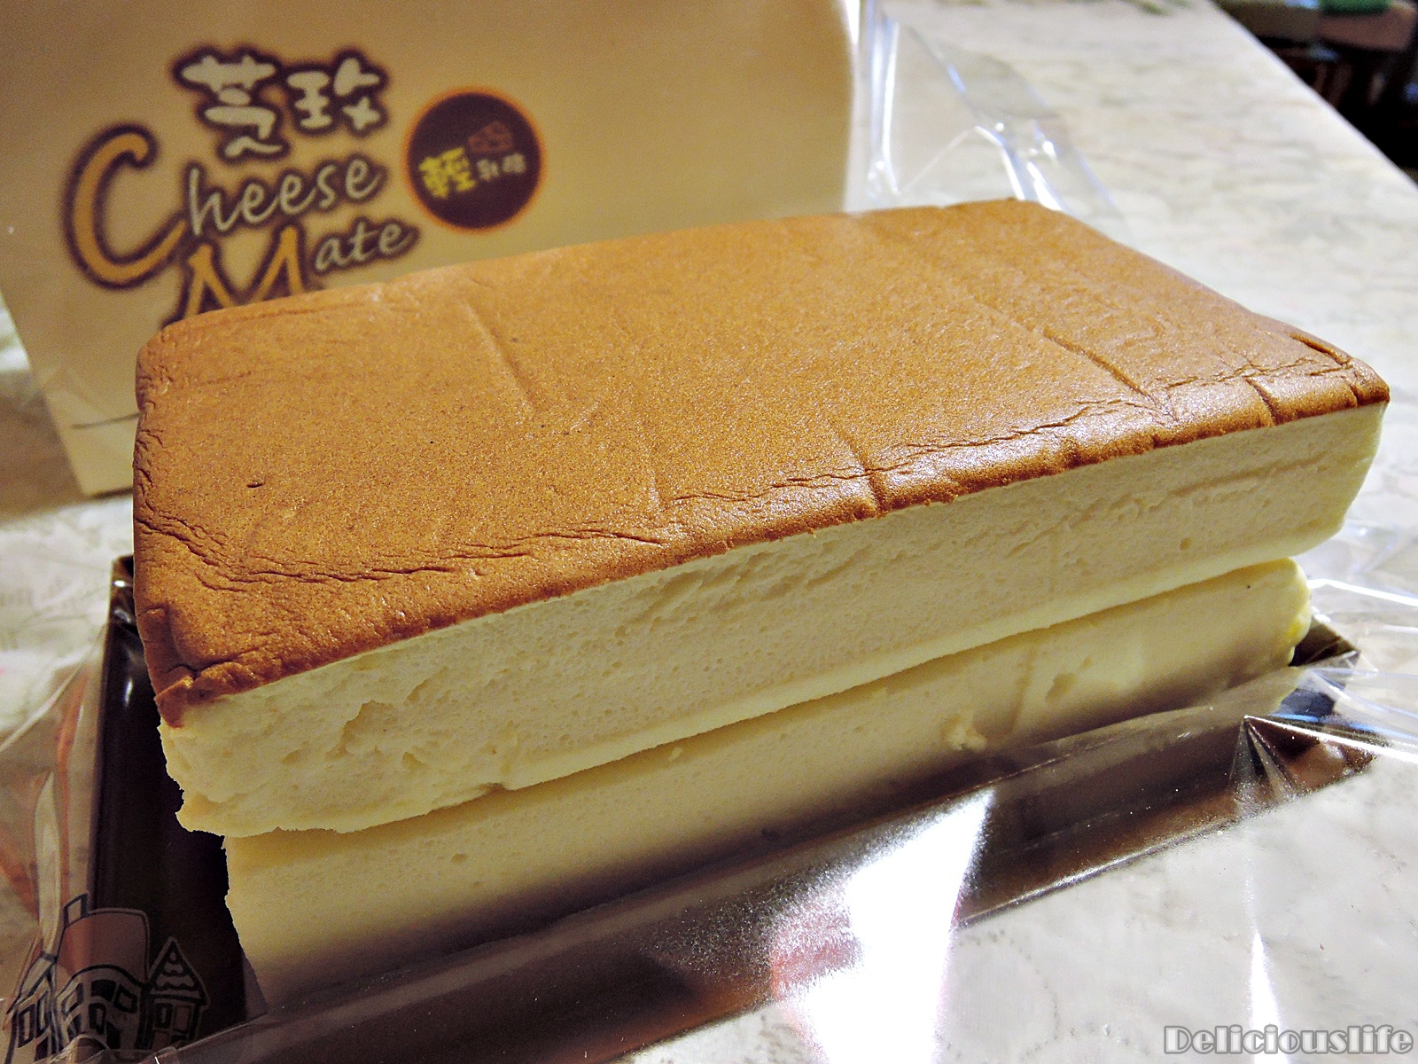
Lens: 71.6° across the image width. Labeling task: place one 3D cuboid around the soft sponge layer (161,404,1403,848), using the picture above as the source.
[{"bbox_3d":[0.008,-0.016,0.178,0.184,0.032,0.091,-14,41,-17],"label":"soft sponge layer"}]

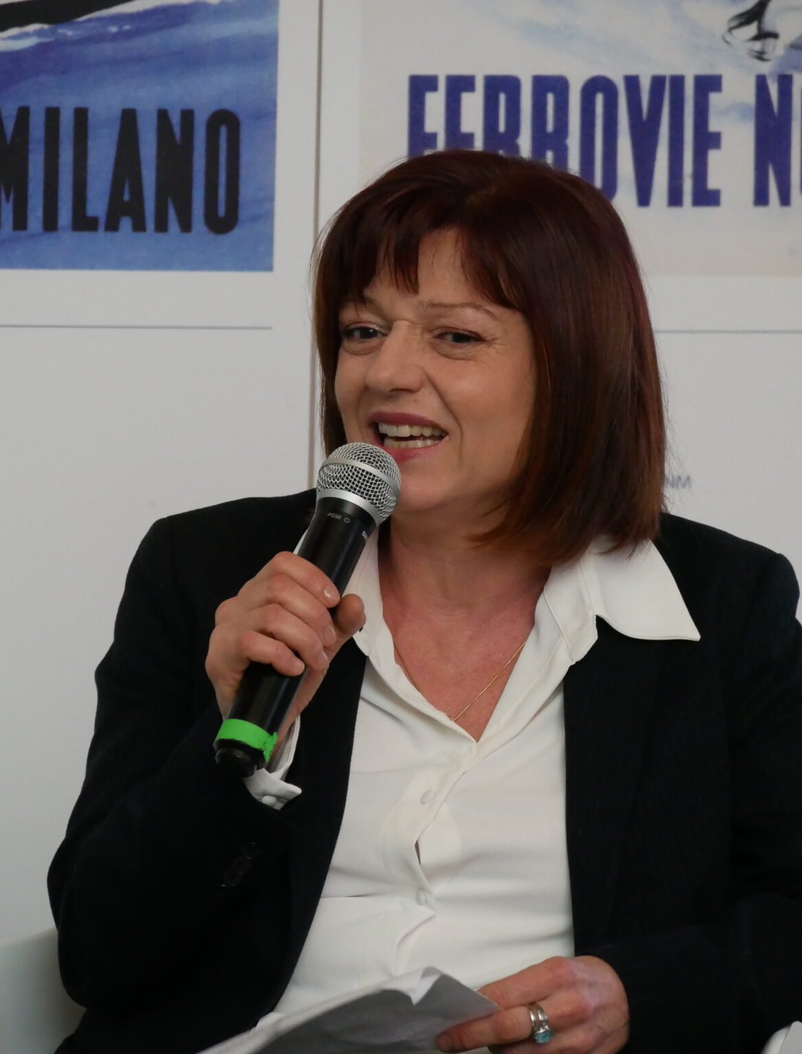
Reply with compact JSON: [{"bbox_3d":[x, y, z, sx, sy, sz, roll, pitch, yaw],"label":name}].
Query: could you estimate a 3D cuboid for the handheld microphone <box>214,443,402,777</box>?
[{"bbox_3d":[-0.059,0.050,6.920,0.052,0.236,0.052,24,-26,0],"label":"handheld microphone"}]

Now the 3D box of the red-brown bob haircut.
[{"bbox_3d":[0.055,-0.105,7.070,0.208,0.252,0.235,3,6,30],"label":"red-brown bob haircut"}]

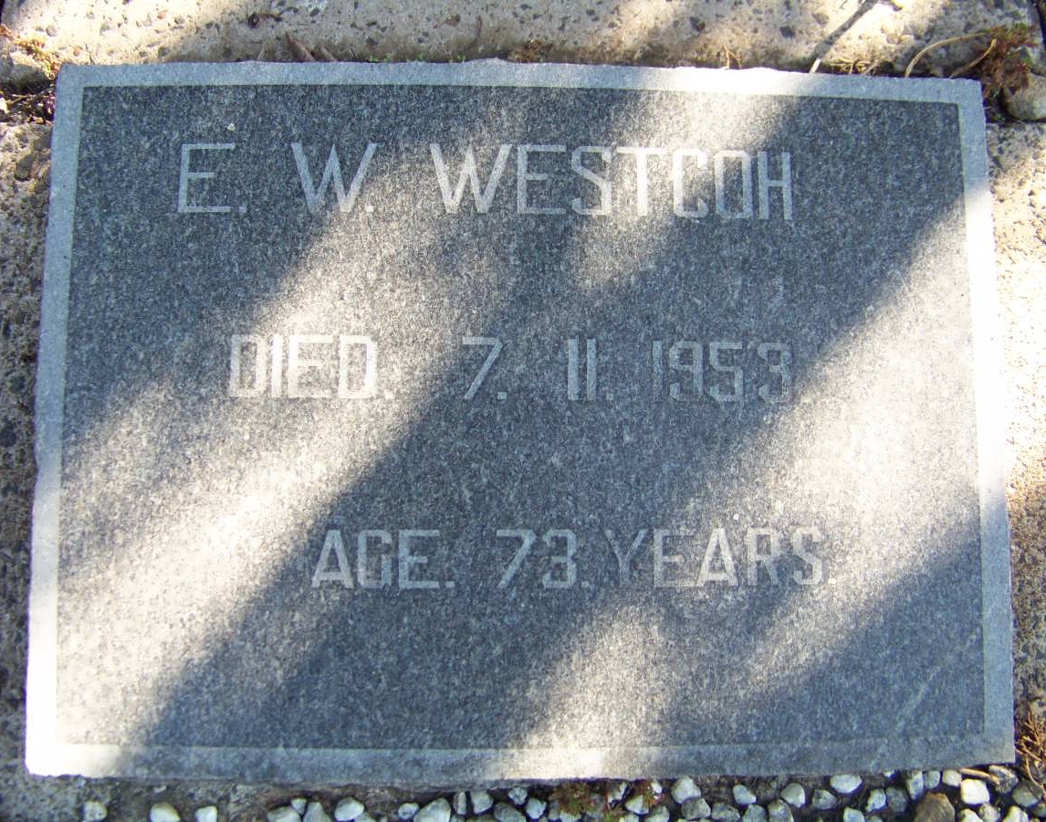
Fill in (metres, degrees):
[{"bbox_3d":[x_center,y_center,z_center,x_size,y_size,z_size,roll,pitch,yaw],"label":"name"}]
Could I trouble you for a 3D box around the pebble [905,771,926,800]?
[{"bbox_3d":[0.277,0.264,0.805,0.012,0.012,0.022,10,78,-1],"label":"pebble"}]

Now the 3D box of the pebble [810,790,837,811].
[{"bbox_3d":[0.197,0.254,0.743,0.017,0.011,0.013,10,83,-2],"label":"pebble"}]

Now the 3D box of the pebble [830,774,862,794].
[{"bbox_3d":[0.227,0.263,0.803,0.022,0.014,0.014,1,78,-3],"label":"pebble"}]

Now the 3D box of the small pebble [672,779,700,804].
[{"bbox_3d":[0.106,0.246,0.739,0.018,0.013,0.017,0,84,-3],"label":"small pebble"}]

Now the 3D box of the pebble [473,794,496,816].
[{"bbox_3d":[-0.025,0.251,0.731,0.015,0.011,0.015,0,84,-3],"label":"pebble"}]

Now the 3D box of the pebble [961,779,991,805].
[{"bbox_3d":[0.320,0.269,0.806,0.021,0.016,0.018,15,78,0],"label":"pebble"}]

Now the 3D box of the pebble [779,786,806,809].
[{"bbox_3d":[0.189,0.270,0.799,0.016,0.013,0.018,-40,83,-10],"label":"pebble"}]

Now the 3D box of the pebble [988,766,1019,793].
[{"bbox_3d":[0.316,0.243,0.751,0.021,0.013,0.016,28,83,0],"label":"pebble"}]

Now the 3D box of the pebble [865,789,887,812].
[{"bbox_3d":[0.249,0.274,0.802,0.012,0.012,0.018,38,79,5],"label":"pebble"}]

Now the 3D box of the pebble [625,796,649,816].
[{"bbox_3d":[0.080,0.274,0.793,0.017,0.012,0.014,15,78,0],"label":"pebble"}]

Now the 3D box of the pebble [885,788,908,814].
[{"bbox_3d":[0.245,0.255,0.745,0.014,0.011,0.015,0,84,-3],"label":"pebble"}]

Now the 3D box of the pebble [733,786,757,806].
[{"bbox_3d":[0.155,0.269,0.798,0.019,0.012,0.012,39,79,5],"label":"pebble"}]

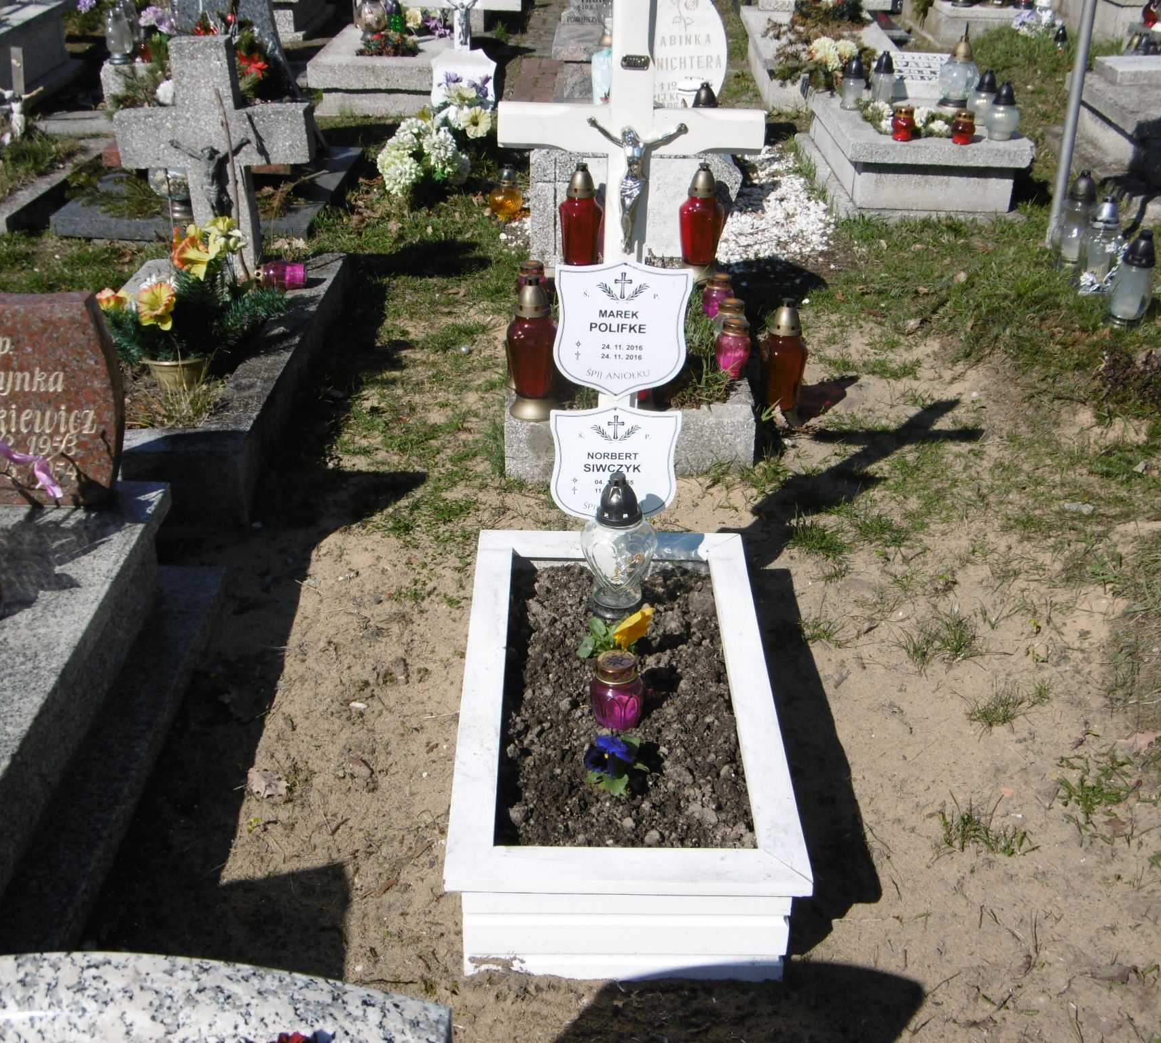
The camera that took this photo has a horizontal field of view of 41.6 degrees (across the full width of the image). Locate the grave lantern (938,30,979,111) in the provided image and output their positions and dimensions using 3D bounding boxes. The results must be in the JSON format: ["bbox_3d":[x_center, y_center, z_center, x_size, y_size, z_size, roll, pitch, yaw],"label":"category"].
[{"bbox_3d":[1.420,-1.697,5.757,0.154,0.265,0.154,1,28,-1],"label":"grave lantern"}]

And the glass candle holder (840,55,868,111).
[{"bbox_3d":[0.996,-1.619,5.610,0.088,0.188,0.088,2,28,0],"label":"glass candle holder"}]

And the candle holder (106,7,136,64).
[{"bbox_3d":[-1.865,-1.973,6.200,0.112,0.215,0.112,2,28,0],"label":"candle holder"}]

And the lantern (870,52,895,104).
[{"bbox_3d":[1.157,-1.696,5.822,0.098,0.187,0.098,1,28,-1],"label":"lantern"}]

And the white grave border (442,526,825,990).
[{"bbox_3d":[0.058,0.326,2.486,0.490,0.175,0.958,1,28,-1],"label":"white grave border"}]

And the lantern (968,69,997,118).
[{"bbox_3d":[1.464,-1.551,5.565,0.120,0.192,0.120,1,28,-1],"label":"lantern"}]

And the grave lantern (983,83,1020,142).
[{"bbox_3d":[1.477,-1.447,5.363,0.124,0.198,0.124,1,28,-1],"label":"grave lantern"}]

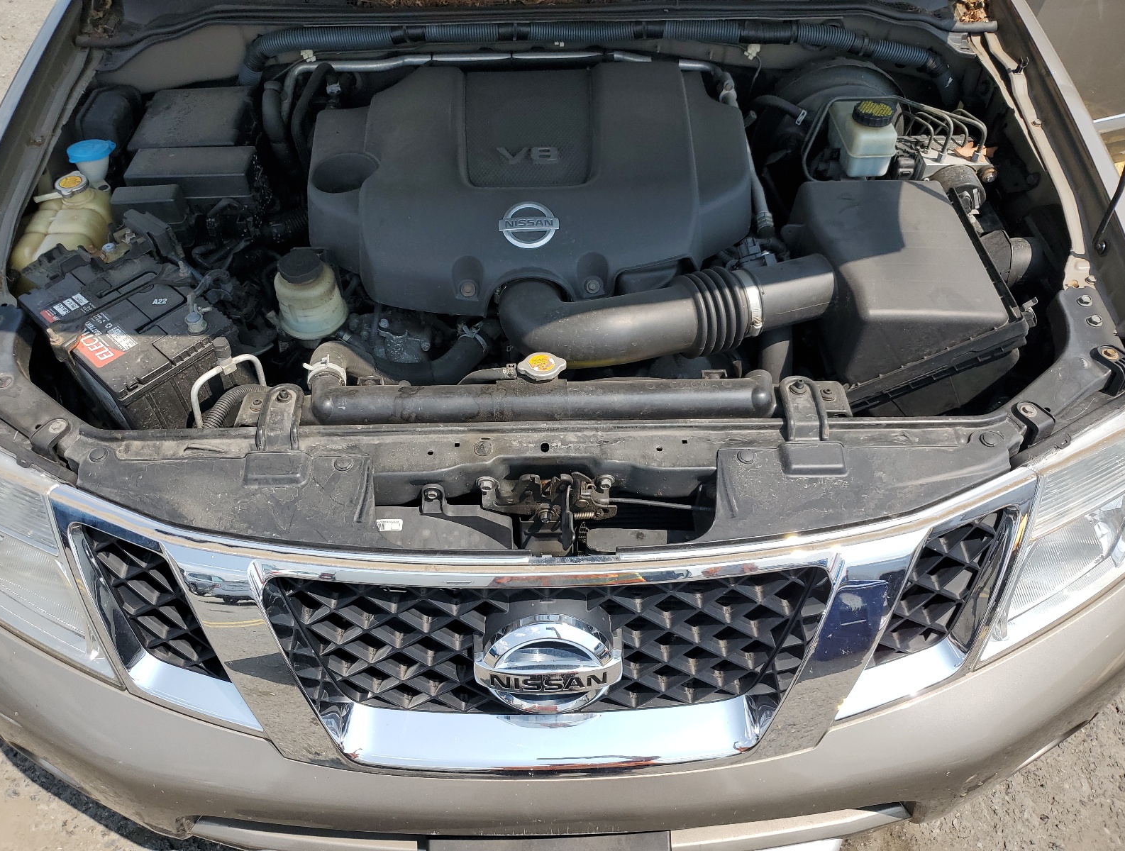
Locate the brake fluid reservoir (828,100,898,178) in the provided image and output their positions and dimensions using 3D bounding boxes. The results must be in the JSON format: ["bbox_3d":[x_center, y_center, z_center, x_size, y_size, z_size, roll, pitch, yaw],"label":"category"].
[{"bbox_3d":[0.480,-0.469,1.377,0.080,0.115,0.145,-1,48,-1],"label":"brake fluid reservoir"}]

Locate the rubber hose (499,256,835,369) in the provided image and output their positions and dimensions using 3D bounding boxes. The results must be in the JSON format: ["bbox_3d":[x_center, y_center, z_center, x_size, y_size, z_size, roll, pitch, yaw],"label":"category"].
[{"bbox_3d":[0.140,-0.178,1.244,0.450,0.115,0.160,-1,48,-1],"label":"rubber hose"}]

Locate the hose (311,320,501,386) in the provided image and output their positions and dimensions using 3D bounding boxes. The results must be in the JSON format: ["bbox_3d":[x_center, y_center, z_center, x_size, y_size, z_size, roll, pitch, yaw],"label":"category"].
[{"bbox_3d":[-0.222,-0.107,1.241,0.255,0.100,0.150,-1,48,-1],"label":"hose"}]

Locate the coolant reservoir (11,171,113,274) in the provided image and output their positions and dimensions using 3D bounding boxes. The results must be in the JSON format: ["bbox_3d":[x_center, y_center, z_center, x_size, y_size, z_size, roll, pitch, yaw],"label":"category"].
[{"bbox_3d":[-0.730,-0.280,1.355,0.150,0.200,0.210,-1,48,-1],"label":"coolant reservoir"}]

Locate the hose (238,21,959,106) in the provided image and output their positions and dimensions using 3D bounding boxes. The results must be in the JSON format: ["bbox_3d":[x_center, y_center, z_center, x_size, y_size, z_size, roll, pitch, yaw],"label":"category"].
[{"bbox_3d":[0.060,-0.638,1.503,1.260,0.140,0.100,-1,48,-1],"label":"hose"}]

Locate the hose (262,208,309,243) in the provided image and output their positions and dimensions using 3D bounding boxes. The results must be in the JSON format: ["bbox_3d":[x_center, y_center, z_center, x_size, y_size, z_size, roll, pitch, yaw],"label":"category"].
[{"bbox_3d":[-0.450,-0.301,1.347,0.090,0.050,0.060,-1,48,-1],"label":"hose"}]

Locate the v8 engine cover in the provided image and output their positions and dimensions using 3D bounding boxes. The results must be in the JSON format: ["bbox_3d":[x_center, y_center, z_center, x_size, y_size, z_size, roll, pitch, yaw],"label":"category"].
[{"bbox_3d":[-0.045,-0.385,1.336,0.640,0.180,0.480,-1,48,-1],"label":"v8 engine cover"}]

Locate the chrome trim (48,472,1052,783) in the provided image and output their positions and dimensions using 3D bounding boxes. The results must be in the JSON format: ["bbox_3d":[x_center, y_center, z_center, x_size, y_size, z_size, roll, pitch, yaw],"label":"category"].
[{"bbox_3d":[-0.020,0.249,0.987,1.070,0.300,0.220,-1,48,-1],"label":"chrome trim"}]

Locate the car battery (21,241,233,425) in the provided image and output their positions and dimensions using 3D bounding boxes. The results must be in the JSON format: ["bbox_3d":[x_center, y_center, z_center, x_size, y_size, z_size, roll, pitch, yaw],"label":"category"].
[{"bbox_3d":[-0.594,-0.093,1.228,0.268,0.215,0.172,35,57,28],"label":"car battery"}]

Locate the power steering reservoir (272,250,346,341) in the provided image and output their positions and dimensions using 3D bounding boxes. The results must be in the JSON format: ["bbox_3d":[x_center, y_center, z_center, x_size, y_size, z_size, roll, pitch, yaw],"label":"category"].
[{"bbox_3d":[-0.365,-0.197,1.254,0.103,0.115,0.103,-1,48,-1],"label":"power steering reservoir"}]

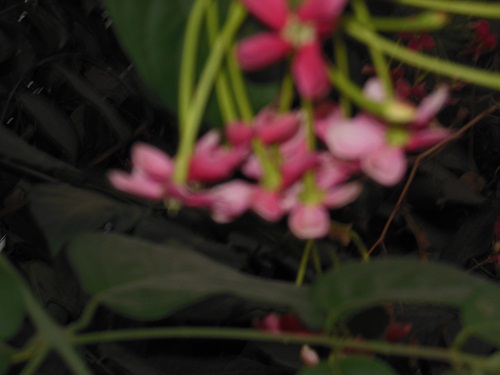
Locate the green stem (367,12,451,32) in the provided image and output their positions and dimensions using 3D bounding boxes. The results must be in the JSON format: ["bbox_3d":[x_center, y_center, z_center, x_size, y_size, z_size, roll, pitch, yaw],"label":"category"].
[{"bbox_3d":[0.046,-0.048,0.410,0.024,0.004,0.004,-7,28,0],"label":"green stem"}]

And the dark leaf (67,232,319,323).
[{"bbox_3d":[-0.021,0.032,0.510,0.090,0.020,0.033,0,28,0],"label":"dark leaf"}]

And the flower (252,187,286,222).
[{"bbox_3d":[0.005,0.005,0.410,0.010,0.009,0.007,0,28,0],"label":"flower"}]

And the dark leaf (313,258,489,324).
[{"bbox_3d":[0.054,0.037,0.510,0.064,0.016,0.025,0,28,0],"label":"dark leaf"}]

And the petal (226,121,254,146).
[{"bbox_3d":[-0.003,-0.016,0.415,0.009,0.006,0.008,0,28,0],"label":"petal"}]

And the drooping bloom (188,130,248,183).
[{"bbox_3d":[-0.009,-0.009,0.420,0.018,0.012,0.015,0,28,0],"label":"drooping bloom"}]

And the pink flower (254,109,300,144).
[{"bbox_3d":[0.008,-0.018,0.415,0.013,0.008,0.008,0,28,0],"label":"pink flower"}]

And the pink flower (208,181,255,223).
[{"bbox_3d":[-0.005,0.004,0.410,0.013,0.010,0.011,0,28,0],"label":"pink flower"}]

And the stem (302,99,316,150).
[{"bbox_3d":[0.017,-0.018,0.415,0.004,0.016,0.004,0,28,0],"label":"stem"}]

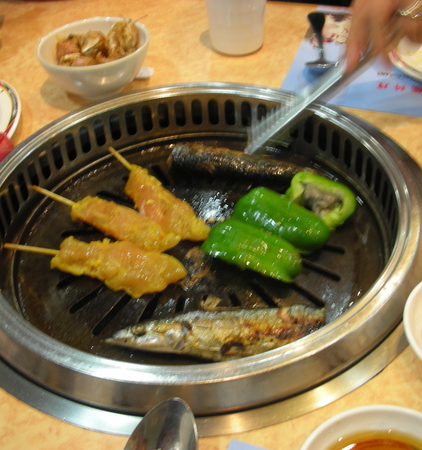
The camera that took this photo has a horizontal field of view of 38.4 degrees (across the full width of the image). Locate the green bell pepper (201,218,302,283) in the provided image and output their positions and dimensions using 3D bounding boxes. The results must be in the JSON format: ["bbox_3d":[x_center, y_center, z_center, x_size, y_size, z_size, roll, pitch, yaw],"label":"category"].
[{"bbox_3d":[0.034,0.014,0.480,0.082,0.023,0.039,21,48,25],"label":"green bell pepper"}]

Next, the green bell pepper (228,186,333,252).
[{"bbox_3d":[0.058,-0.010,0.503,0.085,0.025,0.042,29,52,31],"label":"green bell pepper"}]

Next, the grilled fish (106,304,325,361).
[{"bbox_3d":[0.002,0.076,0.416,0.151,0.023,0.041,-3,42,2],"label":"grilled fish"}]

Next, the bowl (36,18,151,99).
[{"bbox_3d":[-0.117,-0.164,0.627,0.114,0.052,0.114,-3,42,2],"label":"bowl"}]

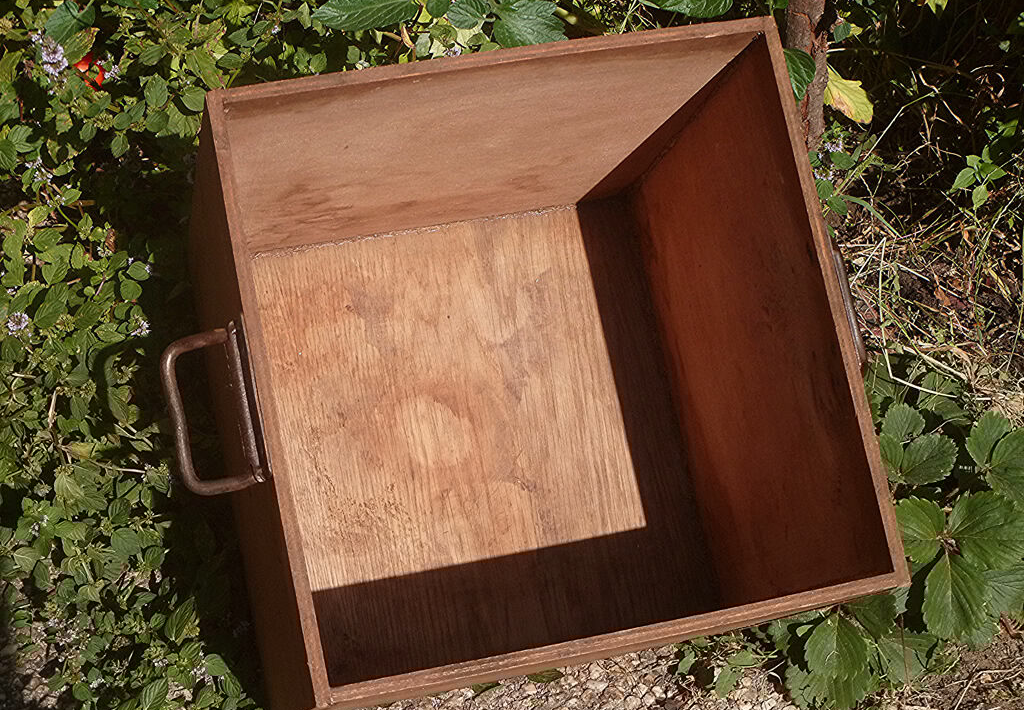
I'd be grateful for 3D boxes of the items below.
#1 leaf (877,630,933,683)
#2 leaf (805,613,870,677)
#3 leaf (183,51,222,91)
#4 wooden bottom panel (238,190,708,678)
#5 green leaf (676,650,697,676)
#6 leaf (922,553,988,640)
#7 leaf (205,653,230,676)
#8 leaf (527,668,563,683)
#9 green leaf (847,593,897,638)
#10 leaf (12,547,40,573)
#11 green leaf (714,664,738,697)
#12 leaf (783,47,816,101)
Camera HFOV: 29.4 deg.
[{"bbox_3d":[0.340,0.260,1.684,0.050,0.014,0.043,35,74,1],"label":"leaf"},{"bbox_3d":[0.275,0.245,1.647,0.054,0.017,0.057,-1,76,-9],"label":"leaf"},{"bbox_3d":[-0.253,-0.234,1.605,0.021,0.013,0.045,-40,77,-16],"label":"leaf"},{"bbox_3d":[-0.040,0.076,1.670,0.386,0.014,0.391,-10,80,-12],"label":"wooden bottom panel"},{"bbox_3d":[0.150,0.264,1.675,0.012,0.008,0.025,31,71,7],"label":"green leaf"},{"bbox_3d":[0.365,0.200,1.616,0.056,0.012,0.077,-3,79,1],"label":"leaf"},{"bbox_3d":[-0.233,0.244,1.542,0.023,0.007,0.017,31,74,0],"label":"leaf"},{"bbox_3d":[0.027,0.268,1.642,0.033,0.006,0.017,-10,80,-5],"label":"leaf"},{"bbox_3d":[0.305,0.221,1.666,0.050,0.014,0.044,29,74,-1],"label":"green leaf"},{"bbox_3d":[-0.376,0.158,1.514,0.021,0.007,0.019,24,74,-2],"label":"leaf"},{"bbox_3d":[0.184,0.279,1.675,0.018,0.009,0.031,20,70,3],"label":"green leaf"},{"bbox_3d":[0.230,-0.229,1.586,0.034,0.012,0.047,-13,78,-12],"label":"leaf"}]

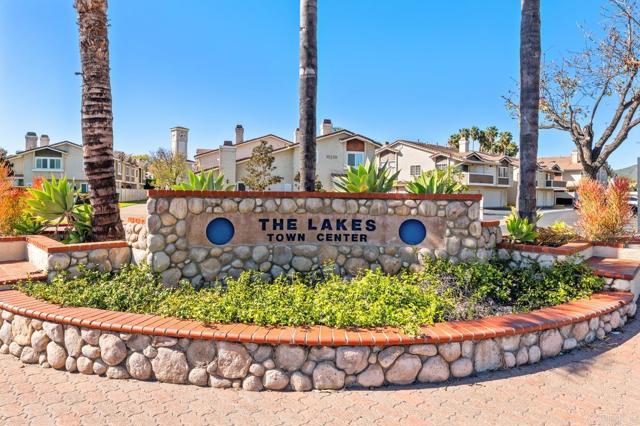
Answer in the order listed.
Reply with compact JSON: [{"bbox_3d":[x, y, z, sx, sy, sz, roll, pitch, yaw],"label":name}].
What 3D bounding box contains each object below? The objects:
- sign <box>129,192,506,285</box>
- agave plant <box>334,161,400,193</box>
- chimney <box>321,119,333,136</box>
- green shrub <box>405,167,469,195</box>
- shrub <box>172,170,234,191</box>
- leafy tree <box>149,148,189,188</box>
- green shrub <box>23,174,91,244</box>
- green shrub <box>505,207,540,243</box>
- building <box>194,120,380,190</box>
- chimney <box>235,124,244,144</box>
[{"bbox_3d":[-0.022,0.315,4.641,4.100,1.140,0.420,0,3,0],"label":"sign"},{"bbox_3d":[0.690,-0.302,5.391,0.950,0.920,0.900,0,3,0],"label":"agave plant"},{"bbox_3d":[0.608,-7.223,31.681,0.800,1.700,0.800,-1,3,-20],"label":"chimney"},{"bbox_3d":[1.718,-0.258,5.443,0.880,0.860,0.850,0,3,0],"label":"green shrub"},{"bbox_3d":[-1.700,-0.222,5.446,0.900,0.800,0.850,0,3,0],"label":"shrub"},{"bbox_3d":[-15.405,-3.637,37.872,4.000,5.900,4.000,0,3,0],"label":"leafy tree"},{"bbox_3d":[-3.342,-0.039,4.755,0.820,0.820,0.760,0,3,0],"label":"green shrub"},{"bbox_3d":[2.669,0.143,4.962,0.460,0.480,0.450,0,3,0],"label":"green shrub"},{"bbox_3d":[-3.944,-4.143,34.547,15.000,7.600,13.000,-1,3,-20],"label":"building"},{"bbox_3d":[-7.715,-7.479,35.676,0.700,1.900,0.700,-1,3,-20],"label":"chimney"}]

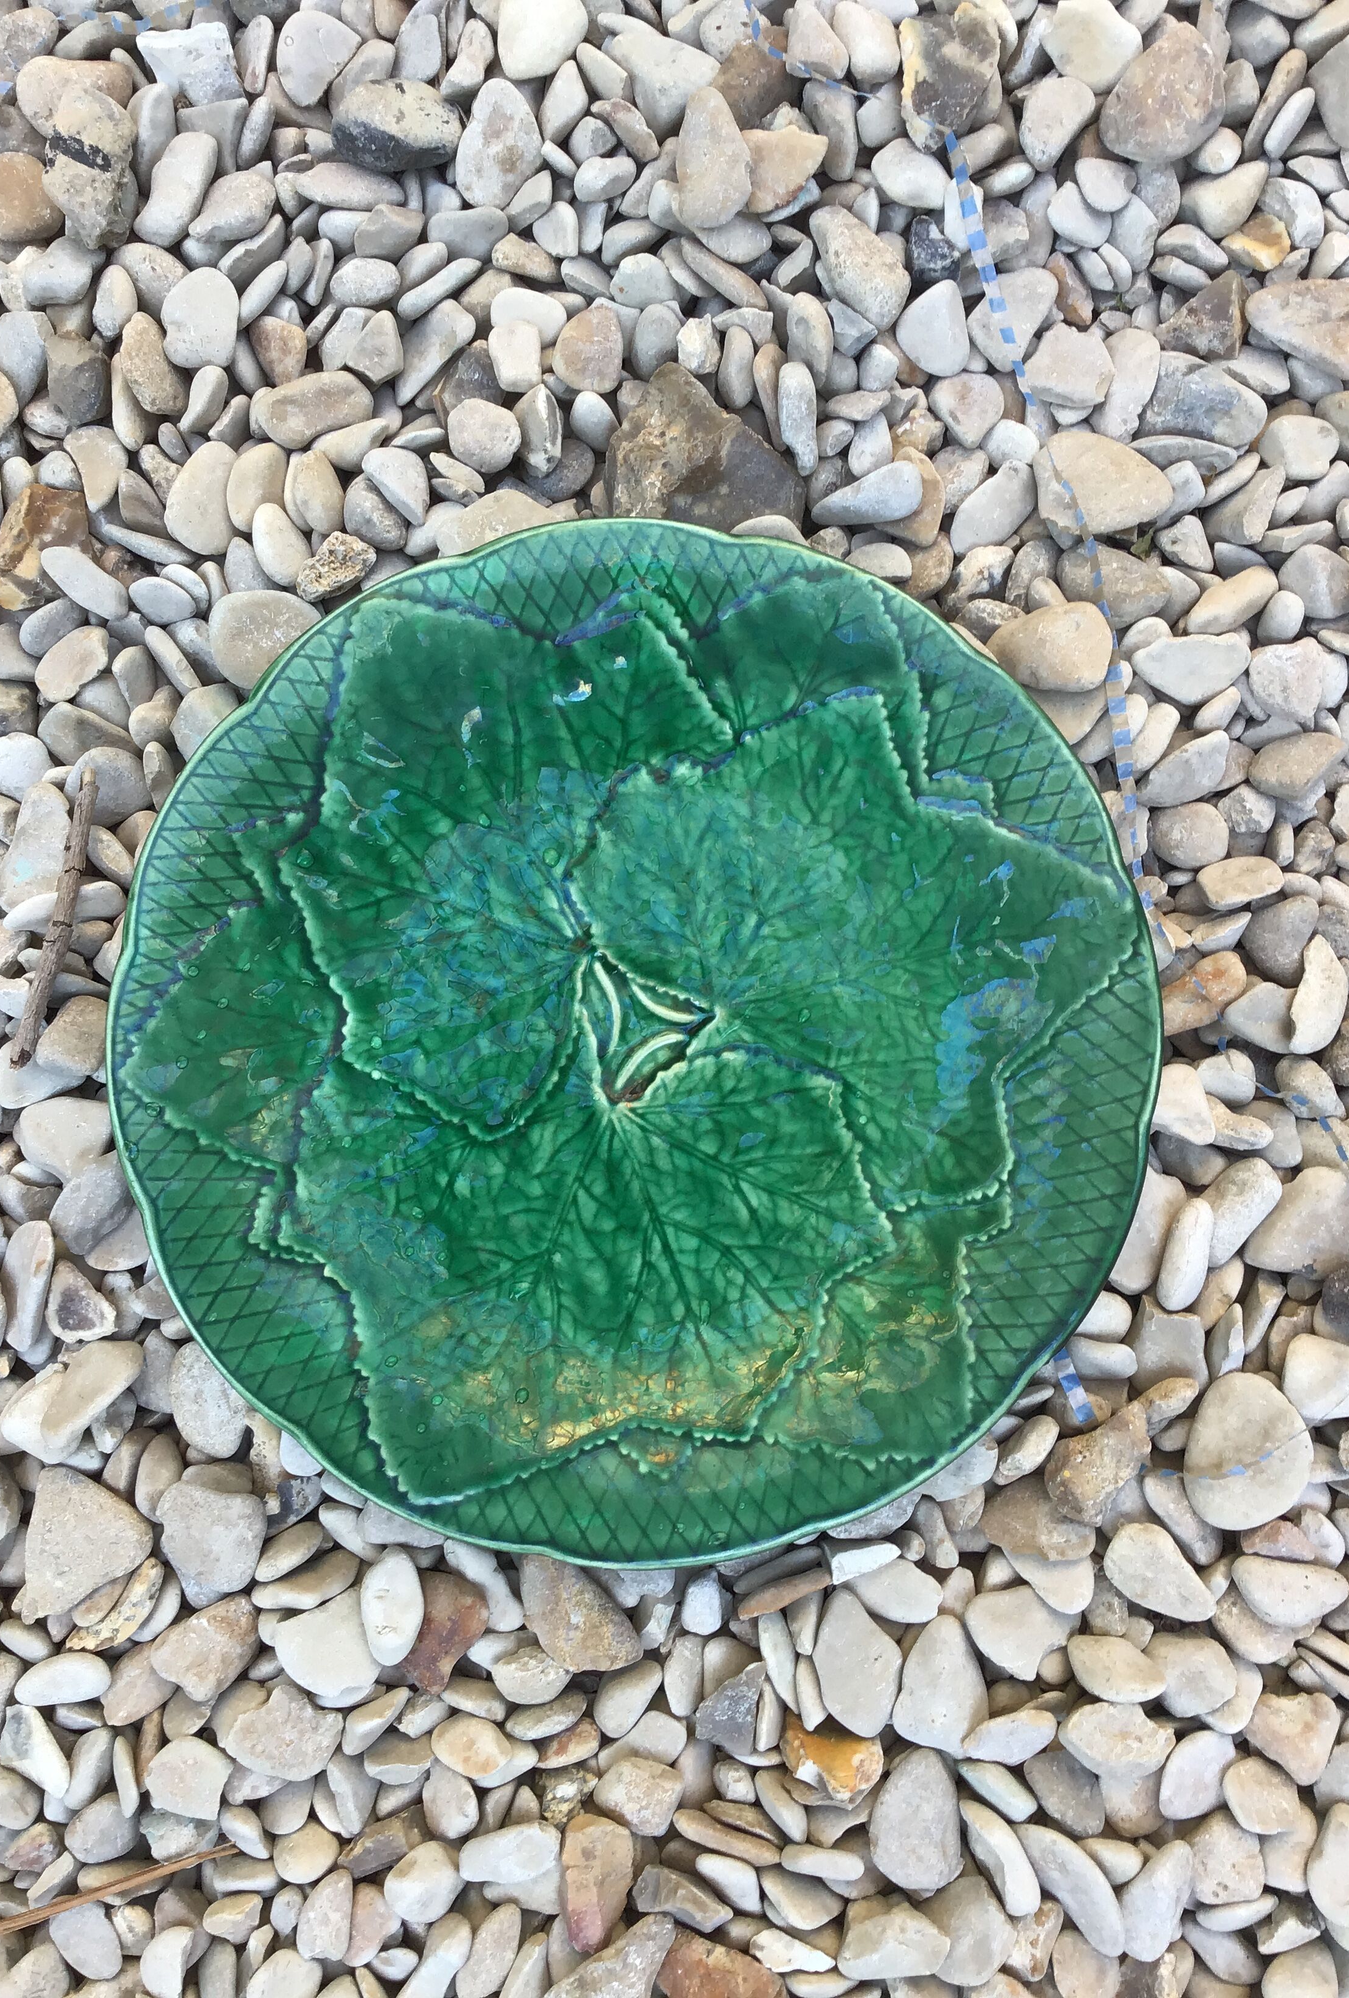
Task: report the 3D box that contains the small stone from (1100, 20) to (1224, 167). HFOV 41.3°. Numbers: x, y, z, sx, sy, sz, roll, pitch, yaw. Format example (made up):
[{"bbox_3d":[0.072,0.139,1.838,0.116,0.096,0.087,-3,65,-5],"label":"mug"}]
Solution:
[{"bbox_3d":[0.117,-0.213,0.423,0.023,0.019,0.033,29,83,3],"label":"small stone"}]

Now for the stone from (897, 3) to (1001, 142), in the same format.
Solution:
[{"bbox_3d":[0.068,-0.228,0.443,0.024,0.021,0.034,-8,85,-1],"label":"stone"}]

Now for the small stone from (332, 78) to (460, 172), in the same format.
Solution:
[{"bbox_3d":[-0.068,-0.215,0.442,0.033,0.018,0.020,8,85,1],"label":"small stone"}]

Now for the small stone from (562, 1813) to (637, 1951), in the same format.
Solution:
[{"bbox_3d":[-0.017,0.182,0.370,0.015,0.015,0.026,8,82,0],"label":"small stone"}]

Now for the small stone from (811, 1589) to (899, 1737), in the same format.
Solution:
[{"bbox_3d":[0.041,0.151,0.406,0.019,0.012,0.034,-18,85,-2],"label":"small stone"}]

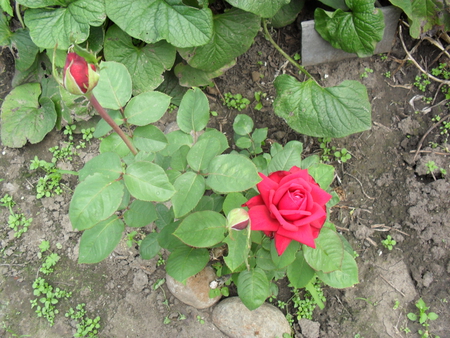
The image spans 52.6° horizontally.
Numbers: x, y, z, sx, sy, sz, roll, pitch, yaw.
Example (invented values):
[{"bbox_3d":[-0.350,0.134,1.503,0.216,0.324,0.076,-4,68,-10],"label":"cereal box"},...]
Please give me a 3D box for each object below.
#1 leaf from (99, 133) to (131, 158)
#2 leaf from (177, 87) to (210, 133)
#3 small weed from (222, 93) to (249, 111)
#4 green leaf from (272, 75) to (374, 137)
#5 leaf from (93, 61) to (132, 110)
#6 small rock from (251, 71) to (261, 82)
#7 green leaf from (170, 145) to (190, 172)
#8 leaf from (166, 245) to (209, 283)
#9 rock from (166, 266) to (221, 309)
[{"bbox_3d":[-0.164,-0.035,0.680,0.046,0.013,0.051,34,68,11],"label":"leaf"},{"bbox_3d":[-0.046,-0.087,0.677,0.046,0.014,0.066,-2,81,-1],"label":"leaf"},{"bbox_3d":[0.027,-0.159,1.075,0.067,0.022,0.040,0,55,0],"label":"small weed"},{"bbox_3d":[0.201,-0.128,0.930,0.189,0.050,0.128,-10,72,2],"label":"green leaf"},{"bbox_3d":[-0.175,-0.130,0.710,0.059,0.018,0.088,-21,77,-12],"label":"leaf"},{"bbox_3d":[0.075,-0.229,1.127,0.025,0.016,0.025,0,55,0],"label":"small rock"},{"bbox_3d":[-0.068,-0.016,0.727,0.036,0.012,0.043,-5,77,-2],"label":"green leaf"},{"bbox_3d":[-0.059,0.149,0.720,0.061,0.012,0.059,12,62,5],"label":"leaf"},{"bbox_3d":[-0.054,0.196,0.787,0.096,0.055,0.080,-3,56,-2],"label":"rock"}]

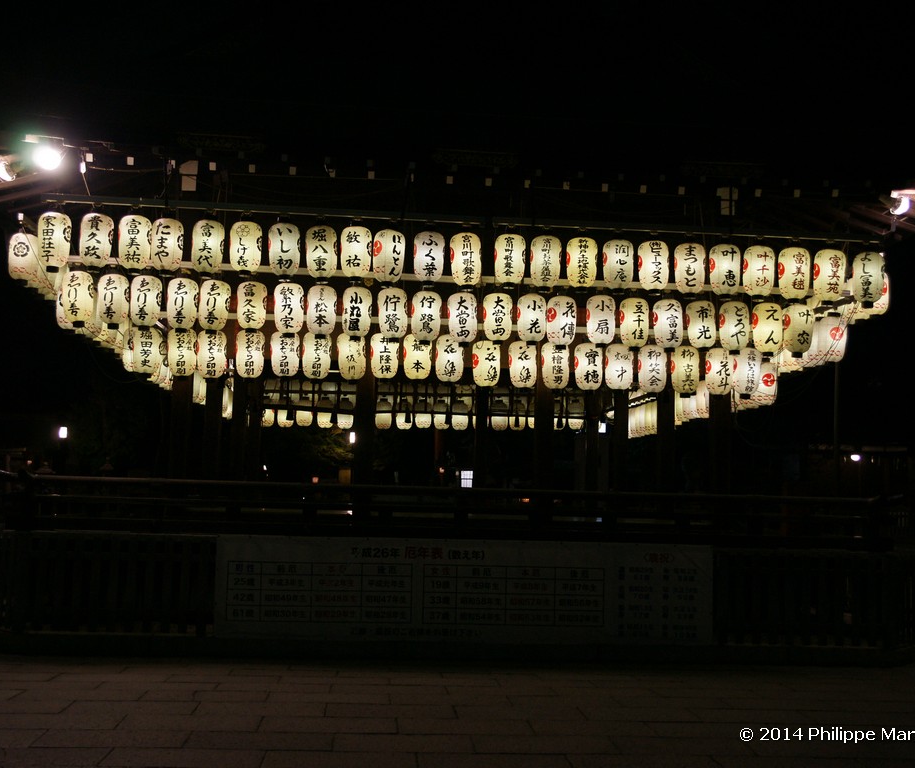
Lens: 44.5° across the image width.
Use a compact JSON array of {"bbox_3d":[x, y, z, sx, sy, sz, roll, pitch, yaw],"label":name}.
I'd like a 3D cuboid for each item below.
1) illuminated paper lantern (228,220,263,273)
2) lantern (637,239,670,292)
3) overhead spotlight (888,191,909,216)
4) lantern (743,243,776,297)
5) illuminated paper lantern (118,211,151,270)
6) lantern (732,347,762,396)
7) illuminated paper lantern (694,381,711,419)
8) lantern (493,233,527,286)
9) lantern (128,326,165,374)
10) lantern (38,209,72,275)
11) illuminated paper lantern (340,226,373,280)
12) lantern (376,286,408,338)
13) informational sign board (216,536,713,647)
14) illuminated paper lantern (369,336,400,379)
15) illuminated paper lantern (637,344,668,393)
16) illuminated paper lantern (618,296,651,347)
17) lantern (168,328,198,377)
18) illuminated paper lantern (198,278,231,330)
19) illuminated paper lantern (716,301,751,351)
[{"bbox_3d":[-1.962,-1.267,10.391,0.295,0.510,0.295,2,-5,-5],"label":"illuminated paper lantern"},{"bbox_3d":[2.104,-1.269,11.986,0.310,0.540,0.310,2,-6,-4],"label":"lantern"},{"bbox_3d":[4.461,-1.826,11.321,0.190,0.200,0.200,32,-13,-15],"label":"overhead spotlight"},{"bbox_3d":[3.170,-1.191,11.749,0.335,0.585,0.335,2,-5,-4],"label":"lantern"},{"bbox_3d":[-3.305,-1.452,11.487,0.330,0.560,0.330,2,-6,-4],"label":"illuminated paper lantern"},{"bbox_3d":[3.272,-0.141,12.608,0.335,0.585,0.335,2,-5,-4],"label":"lantern"},{"bbox_3d":[3.827,0.245,17.166,0.350,0.620,0.350,2,-6,-5],"label":"illuminated paper lantern"},{"bbox_3d":[0.562,-1.309,11.865,0.310,0.540,0.310,2,-6,-4],"label":"lantern"},{"bbox_3d":[-3.351,-0.363,12.116,0.335,0.585,0.335,2,-5,-4],"label":"lantern"},{"bbox_3d":[-3.682,-1.304,10.238,0.295,0.510,0.295,2,-5,-5],"label":"lantern"},{"bbox_3d":[-1.048,-1.370,11.640,0.330,0.560,0.330,2,-6,-4],"label":"illuminated paper lantern"},{"bbox_3d":[-0.699,-0.769,12.215,0.310,0.540,0.310,2,-6,-4],"label":"lantern"},{"bbox_3d":[0.110,1.873,10.109,4.522,0.895,0.030,2,-5,-5],"label":"informational sign board"},{"bbox_3d":[-0.827,-0.331,12.767,0.310,0.540,0.310,2,-6,-4],"label":"illuminated paper lantern"},{"bbox_3d":[2.230,-0.173,12.716,0.330,0.560,0.330,2,-6,-4],"label":"illuminated paper lantern"},{"bbox_3d":[1.764,-0.602,11.133,0.295,0.510,0.295,2,-5,-5],"label":"illuminated paper lantern"},{"bbox_3d":[-2.994,-0.342,12.142,0.335,0.585,0.335,2,-5,-4],"label":"lantern"},{"bbox_3d":[-2.767,-0.898,12.797,0.350,0.620,0.350,2,-6,-5],"label":"illuminated paper lantern"},{"bbox_3d":[3.096,-0.643,12.509,0.310,0.540,0.310,2,-6,-4],"label":"illuminated paper lantern"}]

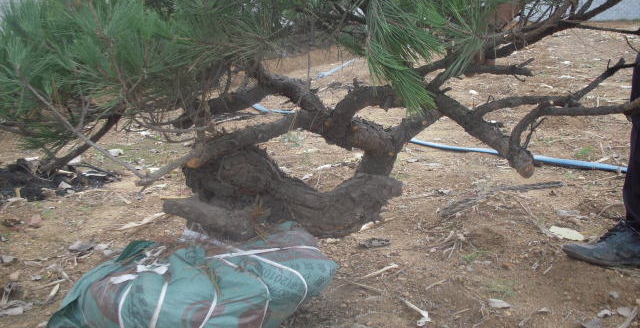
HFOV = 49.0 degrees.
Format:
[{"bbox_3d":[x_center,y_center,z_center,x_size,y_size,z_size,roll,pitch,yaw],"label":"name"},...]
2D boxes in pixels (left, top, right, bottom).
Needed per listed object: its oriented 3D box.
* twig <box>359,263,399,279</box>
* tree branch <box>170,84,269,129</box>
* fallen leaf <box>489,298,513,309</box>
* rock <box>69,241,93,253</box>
[{"bbox_3d":[0.160,0.290,1.904,0.130,0.016,0.018,-11,20,-32],"label":"twig"},{"bbox_3d":[-0.246,-0.141,1.720,0.240,0.065,0.075,-17,17,0],"label":"tree branch"},{"bbox_3d":[0.444,0.344,1.729,0.058,0.014,0.032,9,19,27],"label":"fallen leaf"},{"bbox_3d":[-0.630,0.217,1.848,0.058,0.022,0.036,0,18,0],"label":"rock"}]

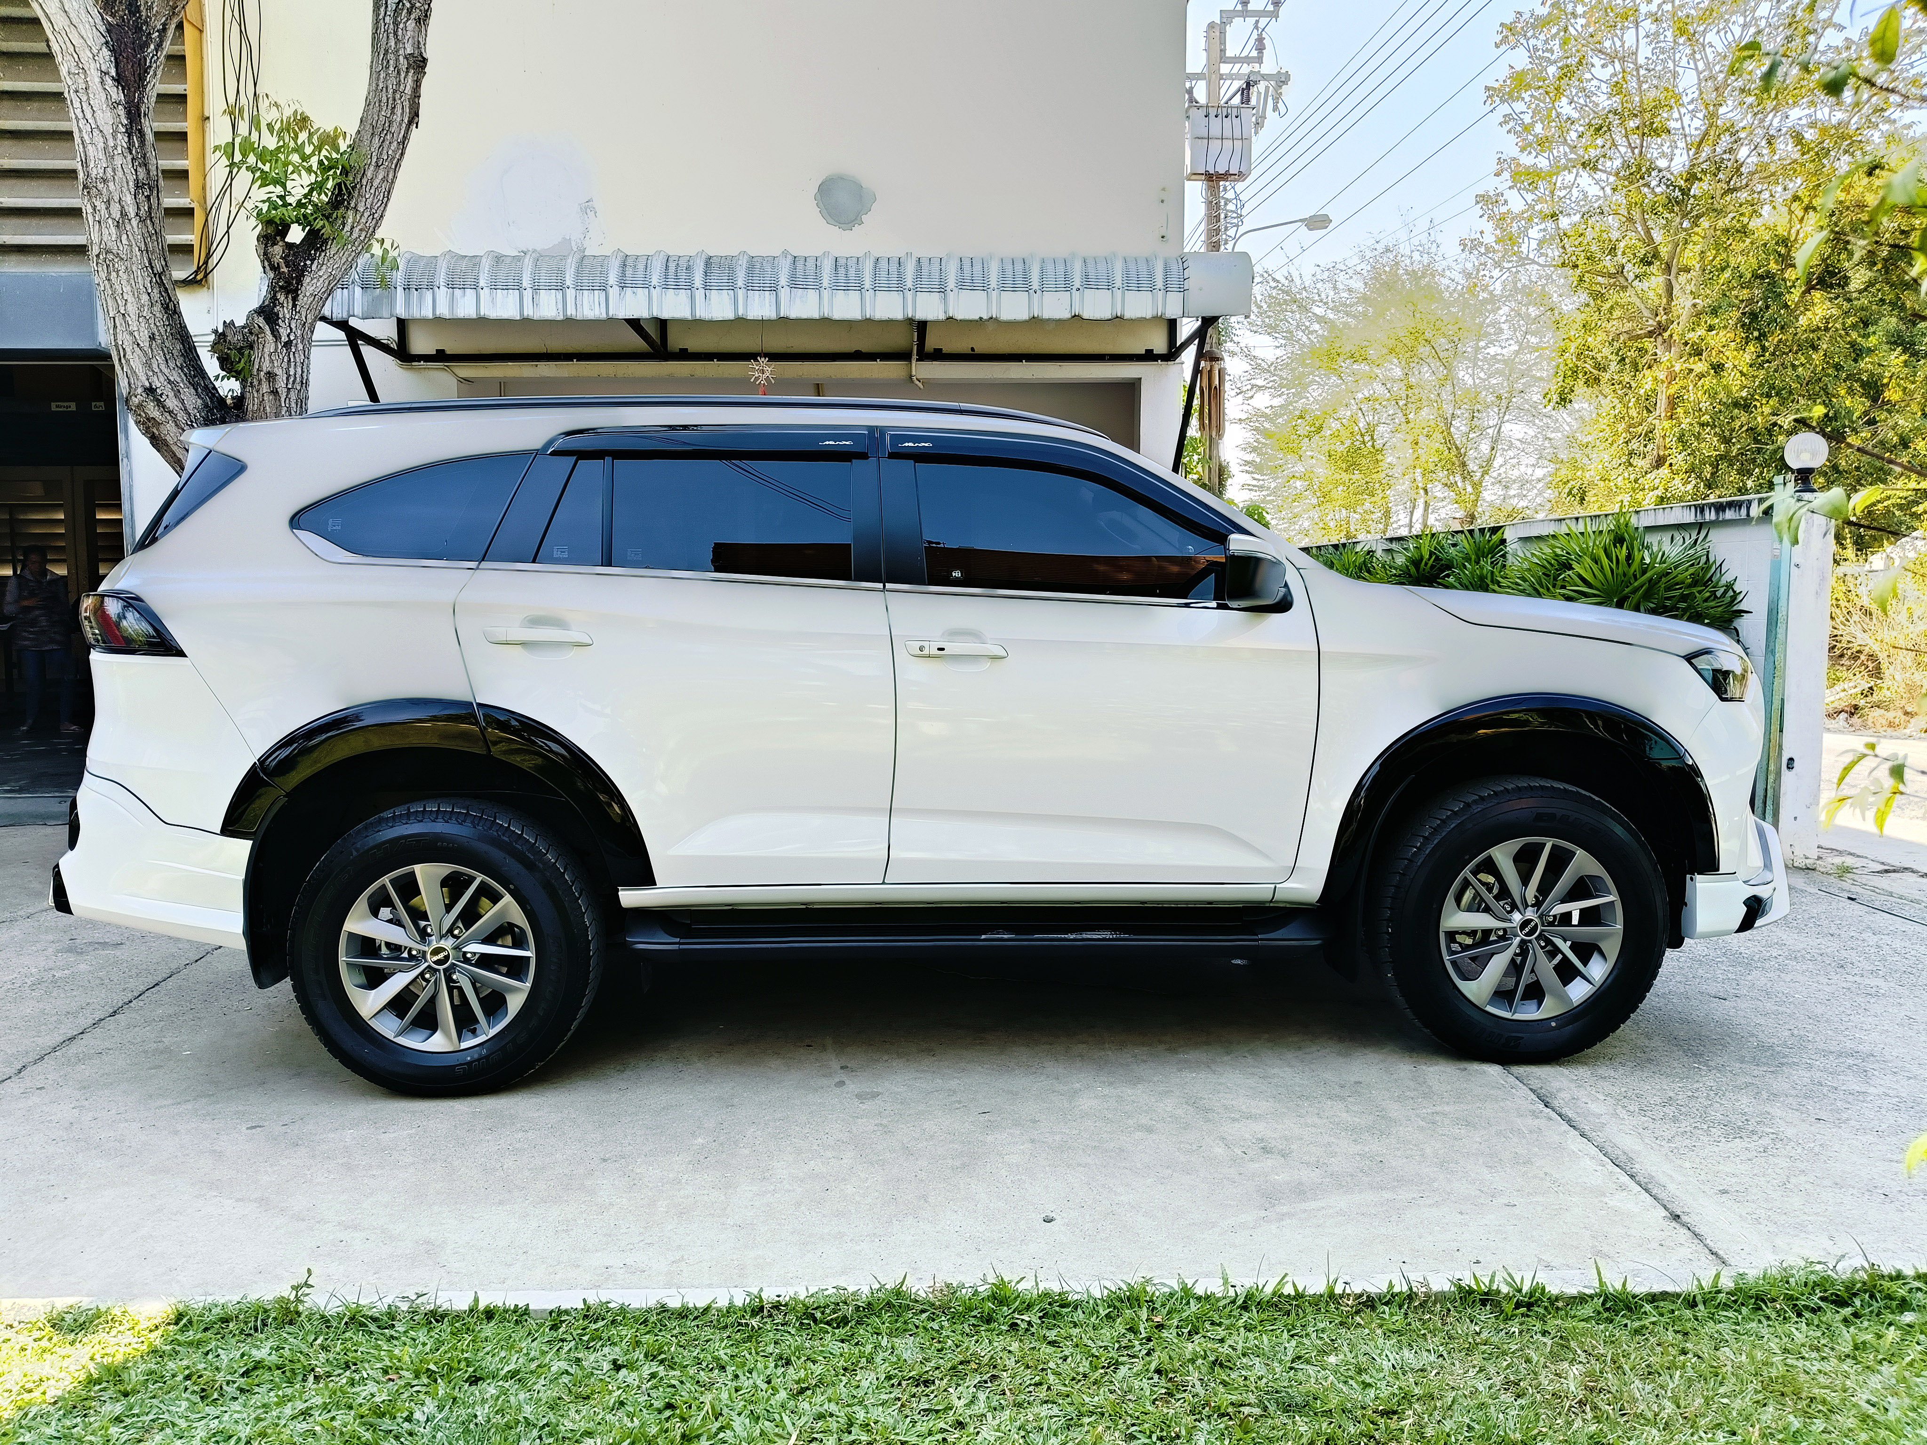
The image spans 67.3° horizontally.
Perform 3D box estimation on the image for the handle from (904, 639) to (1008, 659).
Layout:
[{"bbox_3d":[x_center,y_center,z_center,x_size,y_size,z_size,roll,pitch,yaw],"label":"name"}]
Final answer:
[{"bbox_3d":[-0.019,-0.188,3.672,0.262,0.046,0.050,-1,6,-3],"label":"handle"}]

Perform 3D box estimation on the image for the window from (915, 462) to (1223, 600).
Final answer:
[{"bbox_3d":[0.287,-0.501,3.801,0.819,0.400,0.040,-1,-13,-5],"label":"window"}]

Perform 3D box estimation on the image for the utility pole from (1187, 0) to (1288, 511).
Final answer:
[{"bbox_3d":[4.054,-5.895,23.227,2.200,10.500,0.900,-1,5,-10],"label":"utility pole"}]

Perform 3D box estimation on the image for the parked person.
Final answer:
[{"bbox_3d":[-7.646,-0.699,11.936,0.520,1.540,0.360,-4,6,-37],"label":"parked person"}]

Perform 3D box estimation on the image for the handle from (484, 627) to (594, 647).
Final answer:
[{"bbox_3d":[-1.059,-0.215,3.620,0.268,0.046,0.050,-1,6,-3],"label":"handle"}]

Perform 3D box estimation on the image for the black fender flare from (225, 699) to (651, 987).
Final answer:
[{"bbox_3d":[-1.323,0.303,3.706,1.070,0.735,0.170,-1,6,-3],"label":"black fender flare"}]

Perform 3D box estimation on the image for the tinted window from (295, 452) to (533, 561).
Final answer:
[{"bbox_3d":[-1.407,-0.552,3.701,0.581,0.275,0.090,0,-12,1],"label":"tinted window"}]

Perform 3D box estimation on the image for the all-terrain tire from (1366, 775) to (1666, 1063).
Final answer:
[{"bbox_3d":[1.501,0.538,3.935,0.770,0.770,0.265,0,5,-3],"label":"all-terrain tire"}]

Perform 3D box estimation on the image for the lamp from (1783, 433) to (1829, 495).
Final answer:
[{"bbox_3d":[3.903,-1.202,6.700,0.180,0.285,0.180,0,5,0],"label":"lamp"}]

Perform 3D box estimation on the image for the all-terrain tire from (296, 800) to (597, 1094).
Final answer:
[{"bbox_3d":[-1.352,0.585,3.809,0.770,0.765,0.265,-1,6,-3],"label":"all-terrain tire"}]

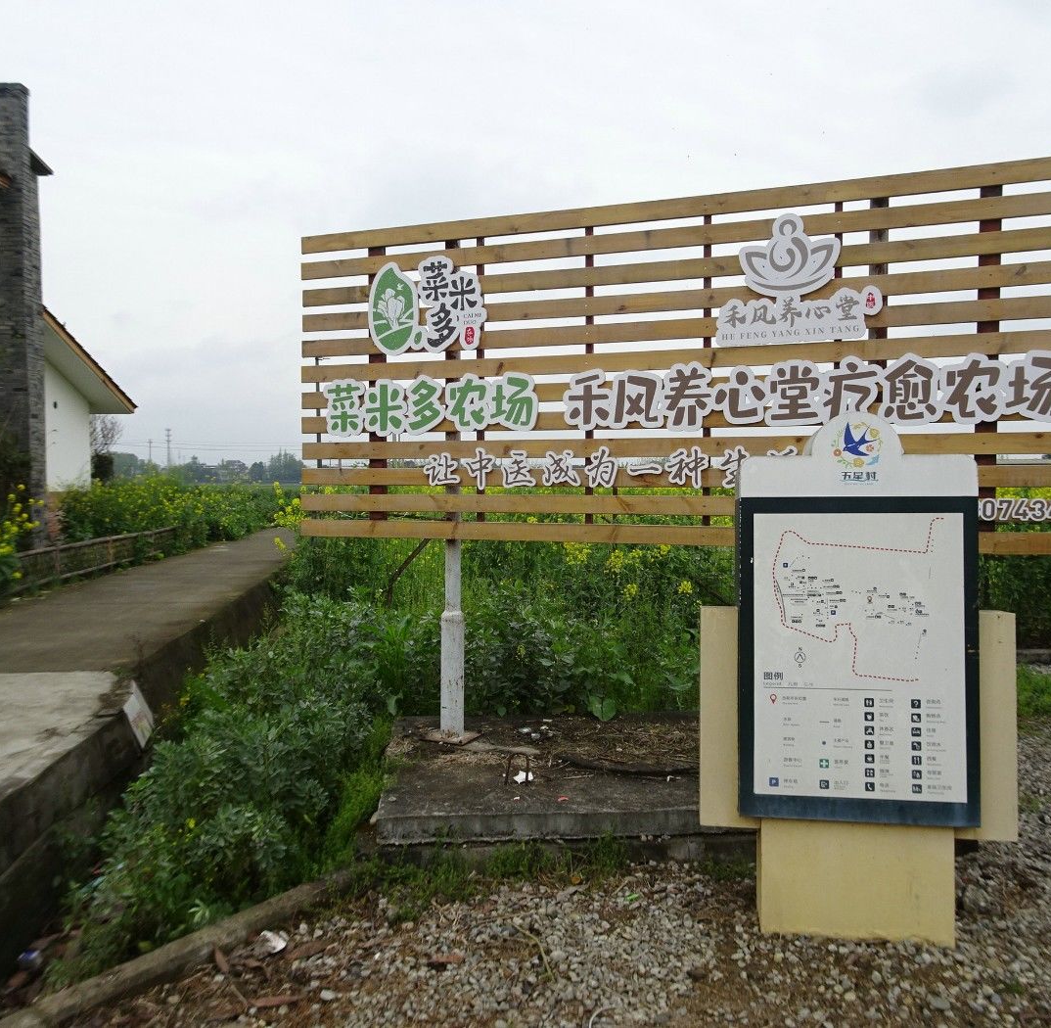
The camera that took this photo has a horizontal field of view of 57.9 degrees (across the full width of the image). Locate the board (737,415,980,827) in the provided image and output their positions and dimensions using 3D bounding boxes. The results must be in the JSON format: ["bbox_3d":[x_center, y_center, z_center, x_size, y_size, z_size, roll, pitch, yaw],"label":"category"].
[{"bbox_3d":[1.095,0.337,3.185,0.760,1.340,0.150,0,-1,8],"label":"board"}]

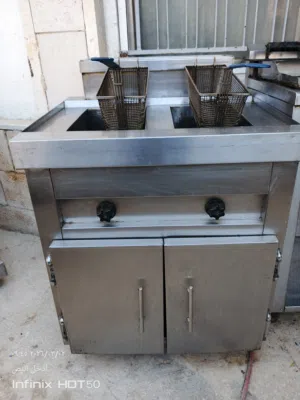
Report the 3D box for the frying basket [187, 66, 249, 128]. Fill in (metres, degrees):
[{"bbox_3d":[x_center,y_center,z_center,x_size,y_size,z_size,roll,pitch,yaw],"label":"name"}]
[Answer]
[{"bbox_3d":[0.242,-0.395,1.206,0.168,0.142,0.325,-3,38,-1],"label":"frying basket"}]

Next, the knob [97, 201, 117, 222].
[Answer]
[{"bbox_3d":[-0.148,0.038,1.061,0.065,0.067,0.042,-1,26,1],"label":"knob"}]

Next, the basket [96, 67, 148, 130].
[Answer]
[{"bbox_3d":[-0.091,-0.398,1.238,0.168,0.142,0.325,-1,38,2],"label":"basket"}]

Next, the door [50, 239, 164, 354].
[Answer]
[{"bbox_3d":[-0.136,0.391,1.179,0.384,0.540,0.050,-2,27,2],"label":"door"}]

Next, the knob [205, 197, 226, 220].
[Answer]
[{"bbox_3d":[0.220,0.028,1.051,0.065,0.067,0.042,-1,26,1],"label":"knob"}]

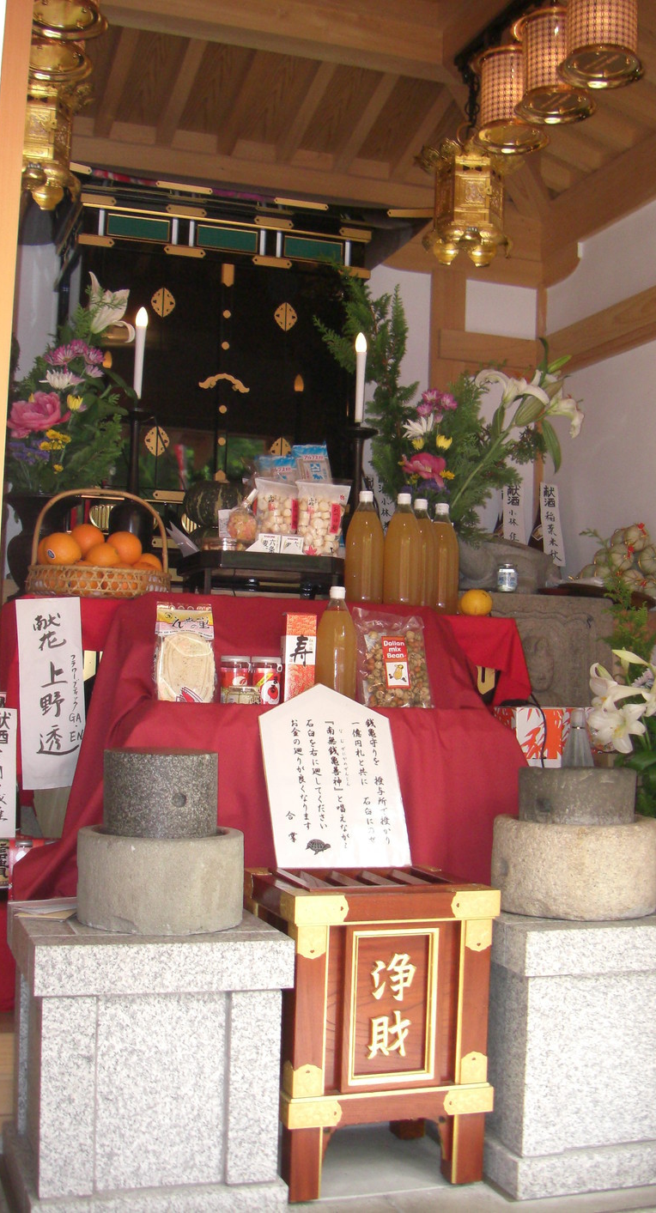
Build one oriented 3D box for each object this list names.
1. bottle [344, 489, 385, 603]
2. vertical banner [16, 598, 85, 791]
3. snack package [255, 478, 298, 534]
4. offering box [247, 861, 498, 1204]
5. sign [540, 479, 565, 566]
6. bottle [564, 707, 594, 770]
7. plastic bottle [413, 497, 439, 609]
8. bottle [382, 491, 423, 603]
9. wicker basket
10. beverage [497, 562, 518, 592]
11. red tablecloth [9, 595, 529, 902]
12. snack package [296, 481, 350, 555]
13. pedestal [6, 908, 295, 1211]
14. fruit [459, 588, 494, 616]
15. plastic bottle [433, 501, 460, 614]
[{"bbox_3d":[0.092,-0.143,3.330,0.096,0.298,0.096,2,-3,0],"label":"bottle"},{"bbox_3d":[-0.618,0.197,2.987,0.144,0.427,0.012,-2,-2,-20],"label":"vertical banner"},{"bbox_3d":[-0.121,-0.237,3.481,0.136,0.211,0.062,3,-14,-19],"label":"snack package"},{"bbox_3d":[0.079,0.850,2.720,0.435,0.585,0.355,3,-3,-19],"label":"offering box"},{"bbox_3d":[0.740,-0.266,4.378,0.062,0.278,0.012,-2,-13,-24],"label":"sign"},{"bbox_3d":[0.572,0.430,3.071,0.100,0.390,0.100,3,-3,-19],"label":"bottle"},{"bbox_3d":[0.234,-0.133,3.389,0.097,0.280,0.097,2,-3,0],"label":"plastic bottle"},{"bbox_3d":[0.187,-0.142,3.317,0.097,0.280,0.097,2,-3,0],"label":"bottle"},{"bbox_3d":[-0.542,-0.149,3.140,0.335,0.250,0.270,3,-3,-20],"label":"wicker basket"},{"bbox_3d":[0.535,-0.086,3.980,0.059,0.088,0.059,2,-3,0],"label":"beverage"},{"bbox_3d":[-0.125,0.348,3.251,1.298,0.711,0.682,3,-4,-19],"label":"red tablecloth"},{"bbox_3d":[-0.016,-0.226,3.471,0.136,0.211,0.062,3,-14,-19],"label":"snack package"},{"bbox_3d":[-0.356,0.855,2.531,0.468,0.530,0.462,3,-3,-19],"label":"pedestal"},{"bbox_3d":[0.392,-0.010,3.520,0.086,0.076,0.086,2,-3,0],"label":"fruit"},{"bbox_3d":[0.310,-0.133,3.580,0.096,0.298,0.096,2,-3,0],"label":"plastic bottle"}]

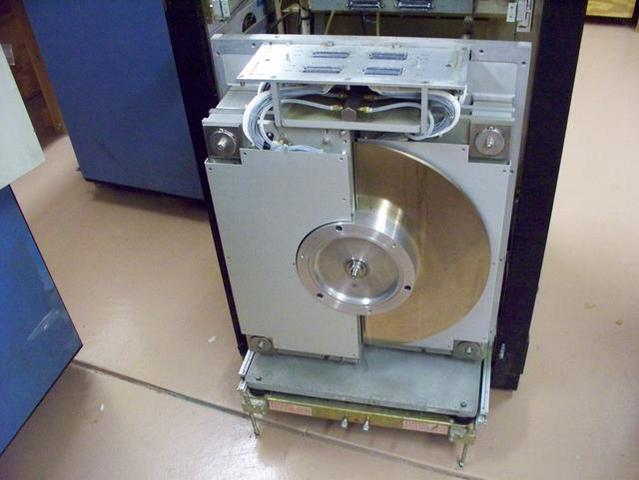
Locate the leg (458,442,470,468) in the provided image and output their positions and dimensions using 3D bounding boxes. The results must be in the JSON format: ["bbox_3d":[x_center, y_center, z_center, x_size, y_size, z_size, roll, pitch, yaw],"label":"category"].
[{"bbox_3d":[0.329,0.490,1.512,0.018,0.095,0.018,4,39,13],"label":"leg"}]

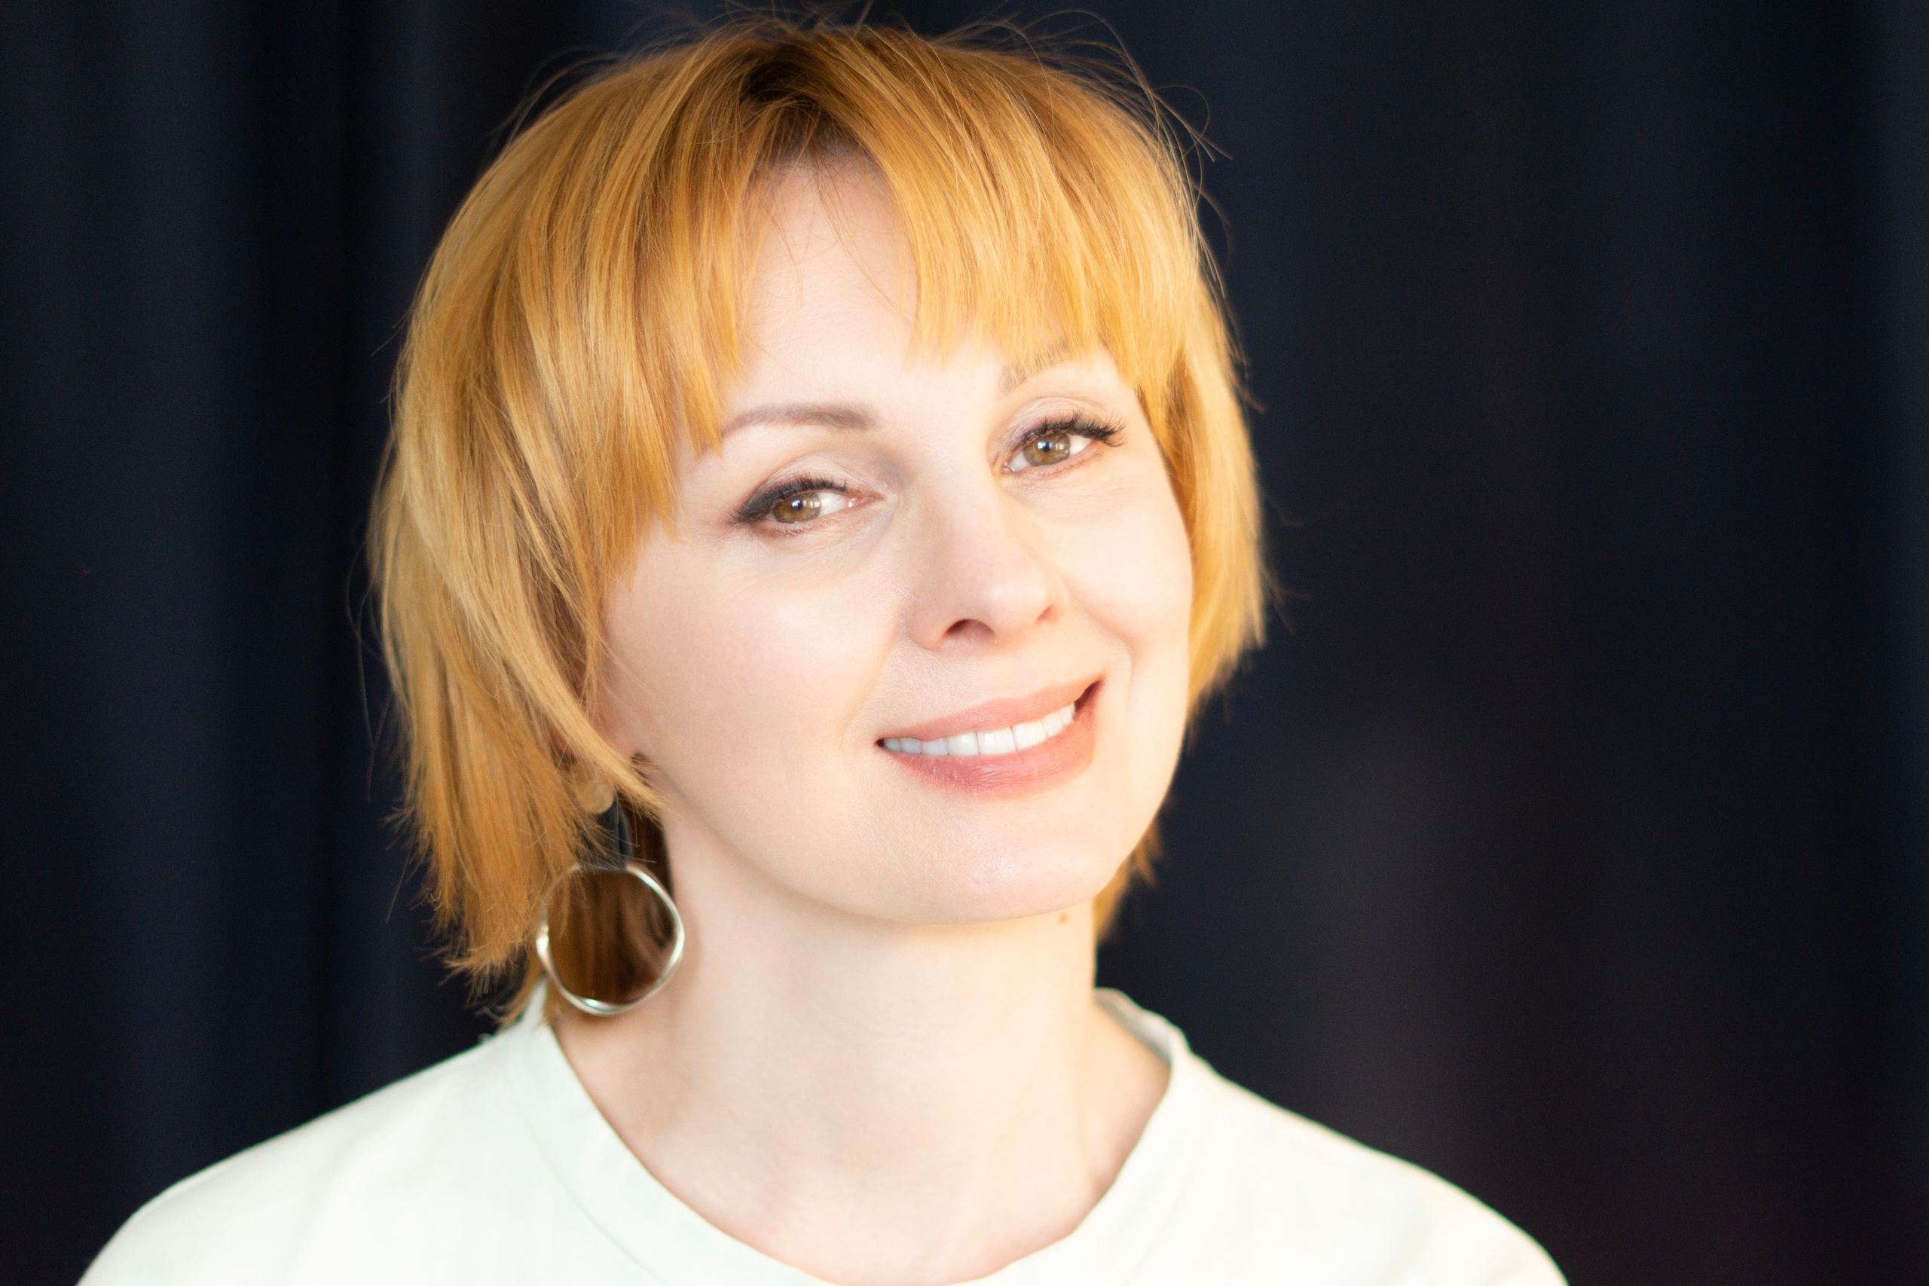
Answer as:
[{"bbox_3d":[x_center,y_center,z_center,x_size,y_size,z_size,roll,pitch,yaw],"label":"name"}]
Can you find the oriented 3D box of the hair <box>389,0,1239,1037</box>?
[{"bbox_3d":[-0.039,-0.034,1.035,0.218,0.240,0.215,-12,-6,-18],"label":"hair"}]

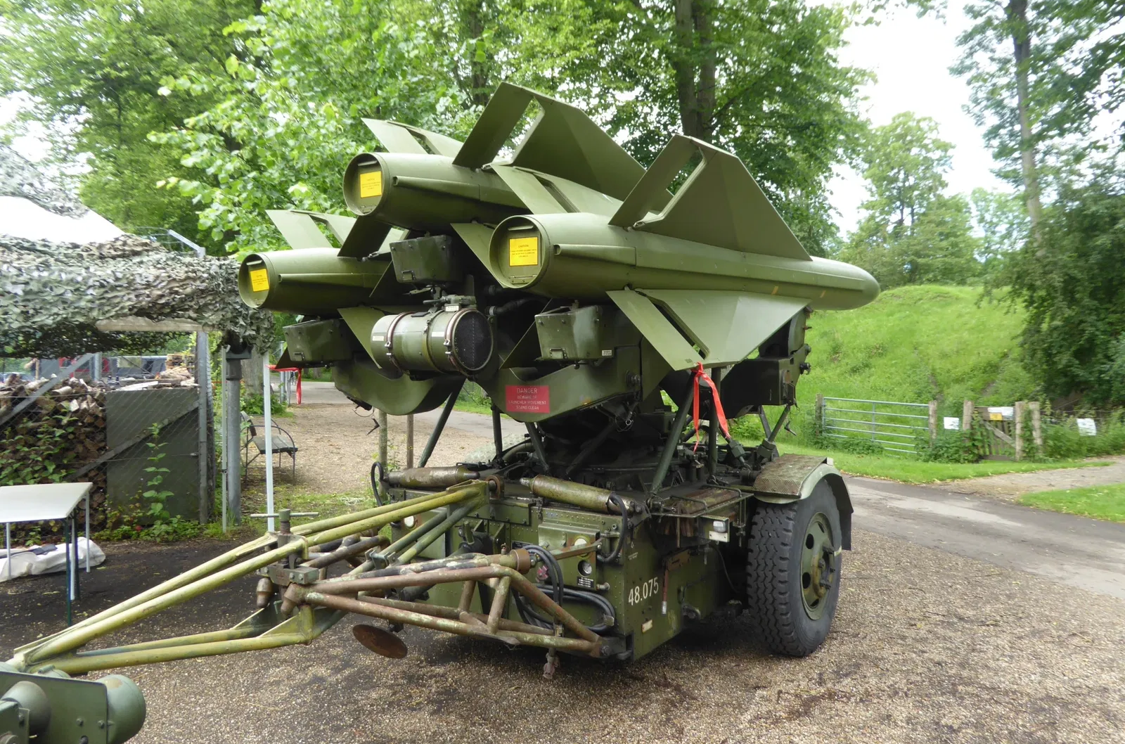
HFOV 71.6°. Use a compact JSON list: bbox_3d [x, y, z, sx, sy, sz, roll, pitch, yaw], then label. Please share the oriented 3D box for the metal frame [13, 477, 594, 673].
[{"bbox_3d":[-0.949,0.956,2.983,1.400,0.740,2.120,-1,-1,36],"label":"metal frame"}]

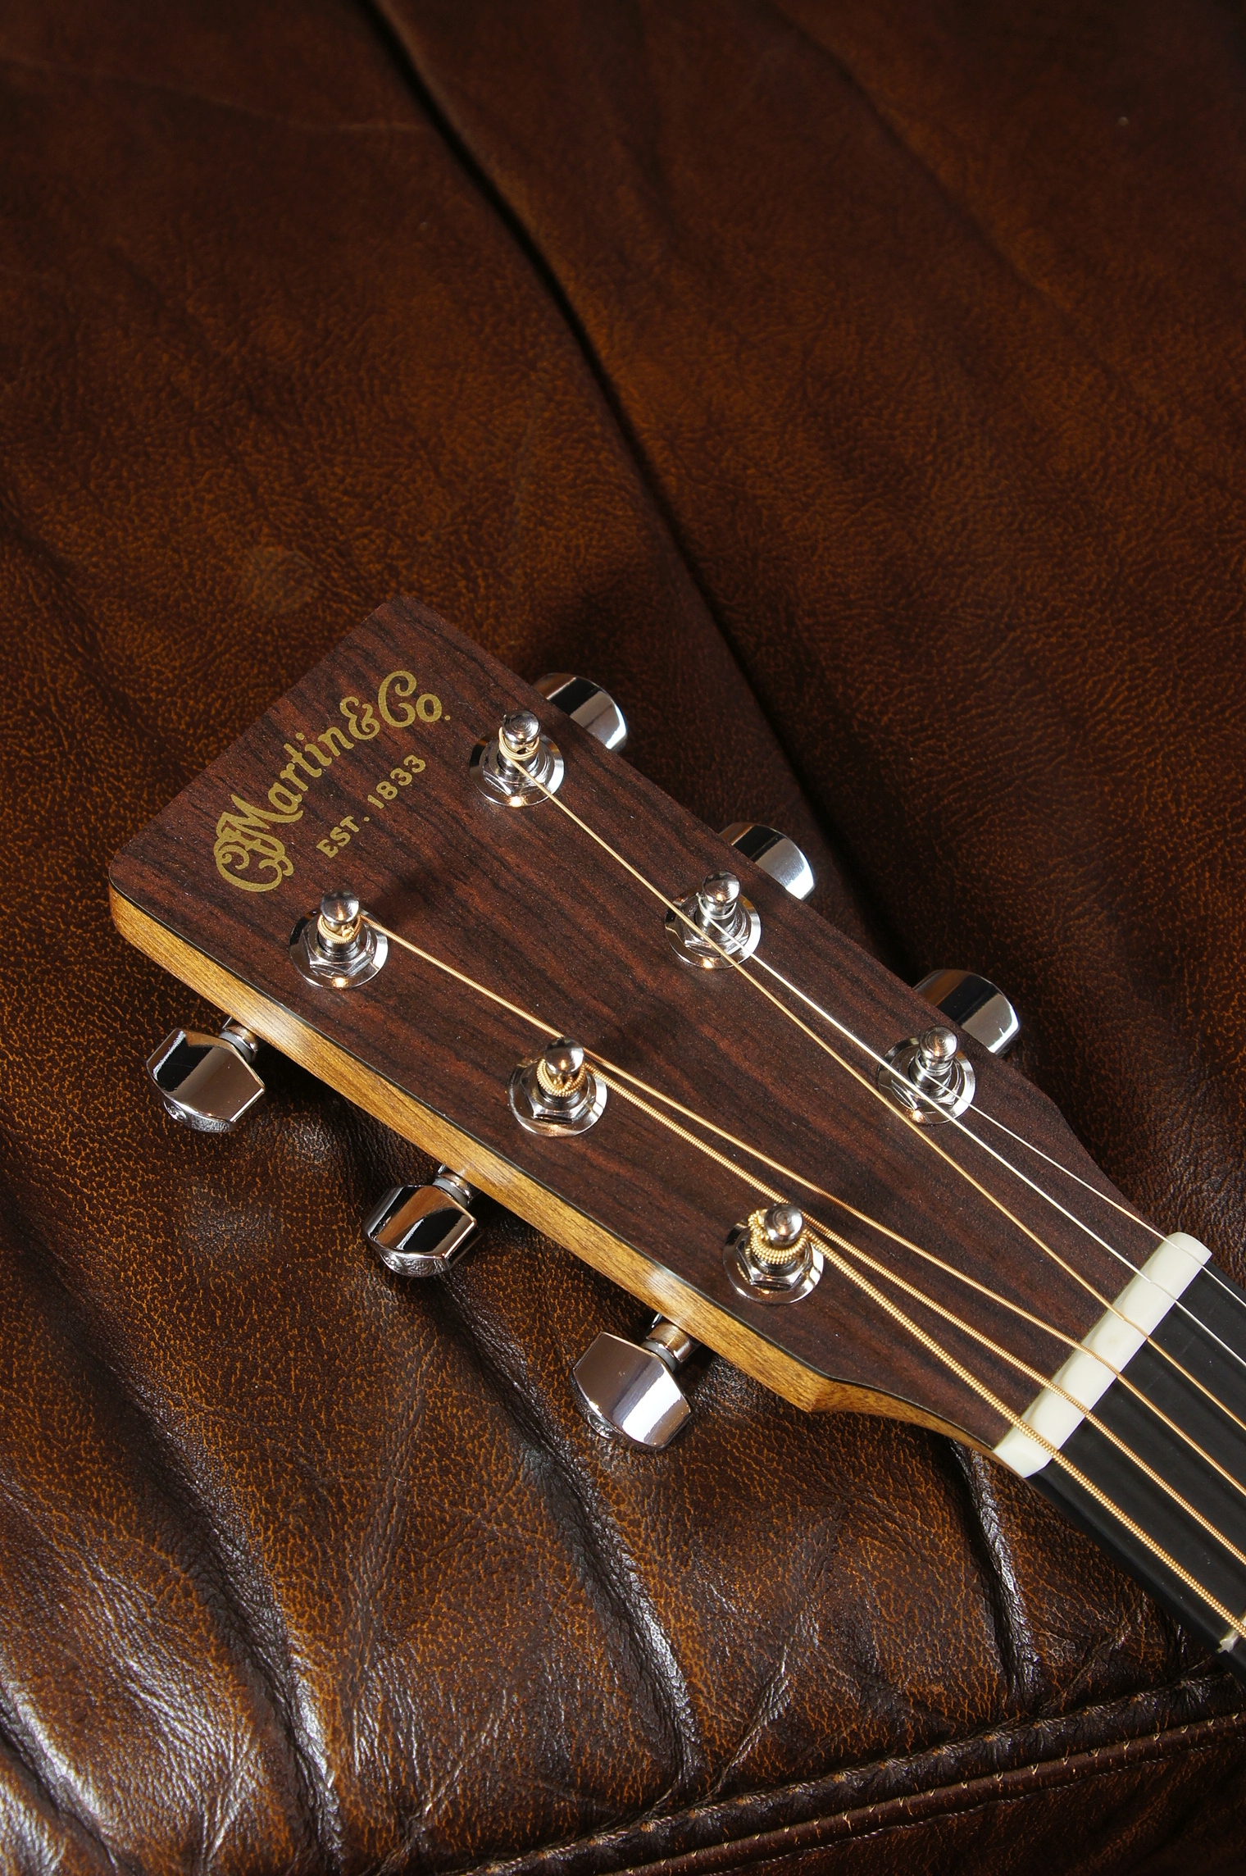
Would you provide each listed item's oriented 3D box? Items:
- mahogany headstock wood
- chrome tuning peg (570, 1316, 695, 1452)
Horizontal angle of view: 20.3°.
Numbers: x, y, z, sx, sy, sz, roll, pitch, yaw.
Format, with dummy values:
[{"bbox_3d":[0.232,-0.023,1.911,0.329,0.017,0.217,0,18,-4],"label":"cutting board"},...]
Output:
[{"bbox_3d":[0.004,0.016,0.531,0.159,0.016,0.072,36,63,14],"label":"mahogany headstock wood"},{"bbox_3d":[0.002,0.067,0.518,0.018,0.007,0.017,41,64,6],"label":"chrome tuning peg"}]

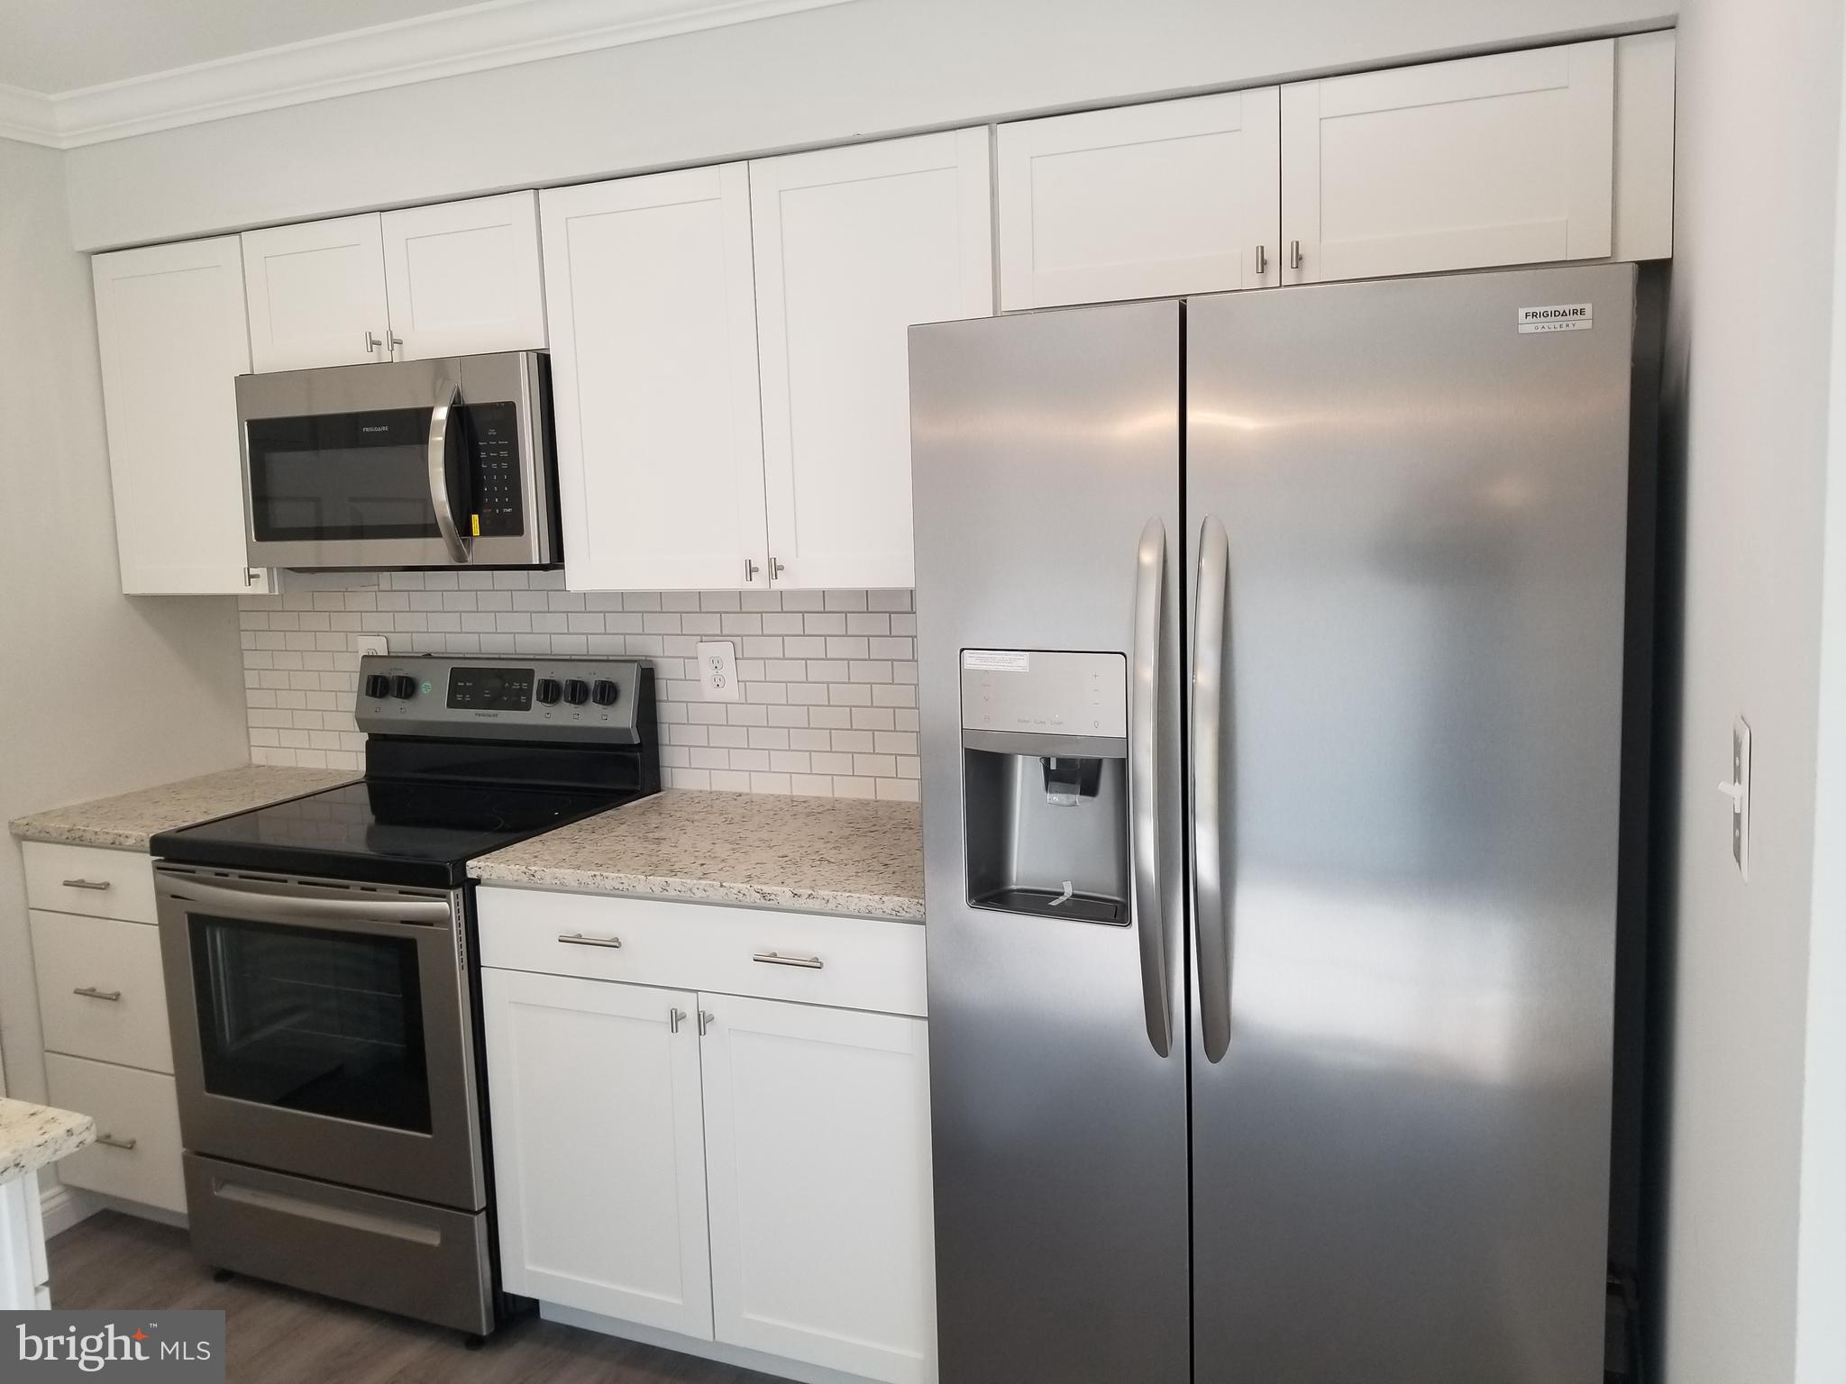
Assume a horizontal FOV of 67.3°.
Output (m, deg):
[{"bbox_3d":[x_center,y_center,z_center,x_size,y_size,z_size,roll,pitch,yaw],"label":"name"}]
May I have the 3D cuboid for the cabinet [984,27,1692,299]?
[{"bbox_3d":[0.630,-0.783,2.224,0.979,0.303,0.325,2,8,23],"label":"cabinet"}]

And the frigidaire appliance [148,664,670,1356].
[{"bbox_3d":[-1.047,0.565,2.911,0.760,1.212,0.700,2,8,23],"label":"frigidaire appliance"}]

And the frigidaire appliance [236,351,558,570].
[{"bbox_3d":[-1.013,-0.469,2.930,0.754,0.411,0.390,2,8,23],"label":"frigidaire appliance"}]

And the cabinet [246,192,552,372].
[{"bbox_3d":[-1.011,-0.829,2.914,0.763,0.298,0.325,2,8,23],"label":"cabinet"}]

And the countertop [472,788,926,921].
[{"bbox_3d":[-0.267,0.291,2.582,0.907,0.032,0.645,2,8,23],"label":"countertop"}]

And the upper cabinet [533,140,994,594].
[{"bbox_3d":[-0.234,-0.578,2.620,0.905,0.762,0.325,2,8,23],"label":"upper cabinet"}]

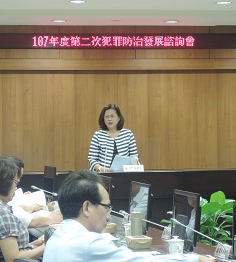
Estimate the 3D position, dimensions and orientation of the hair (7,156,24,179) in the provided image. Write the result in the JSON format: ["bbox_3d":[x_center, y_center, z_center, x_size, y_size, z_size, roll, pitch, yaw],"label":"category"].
[{"bbox_3d":[-0.656,0.243,7.200,0.220,0.200,0.180,12,-4,-21],"label":"hair"}]

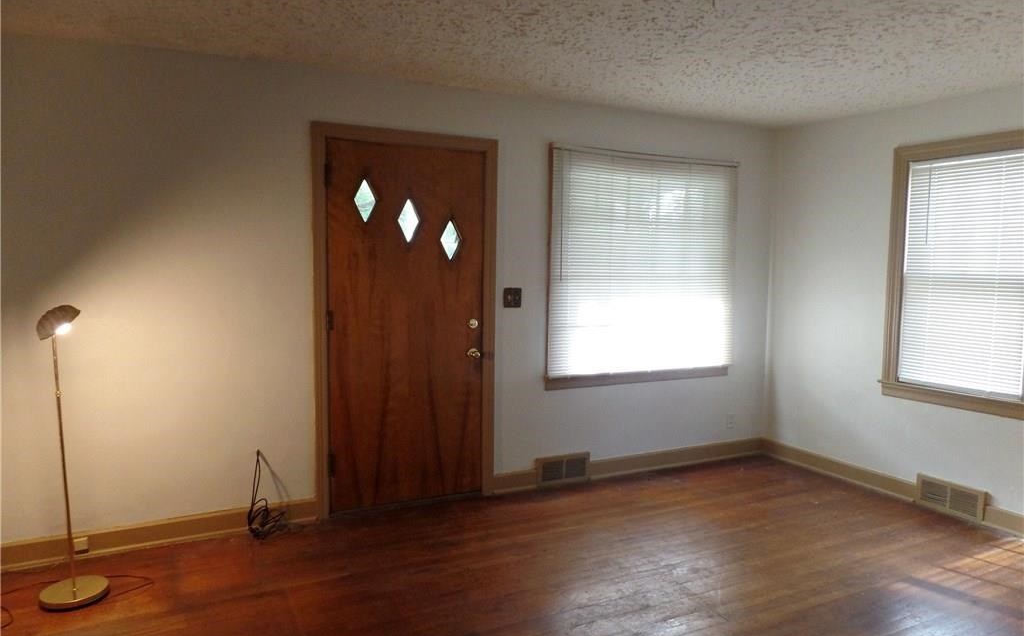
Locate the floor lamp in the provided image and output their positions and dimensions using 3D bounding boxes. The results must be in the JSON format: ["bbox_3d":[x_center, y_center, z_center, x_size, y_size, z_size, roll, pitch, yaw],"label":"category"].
[{"bbox_3d":[-1.876,0.568,2.874,0.260,1.250,0.260,3,6,27],"label":"floor lamp"}]

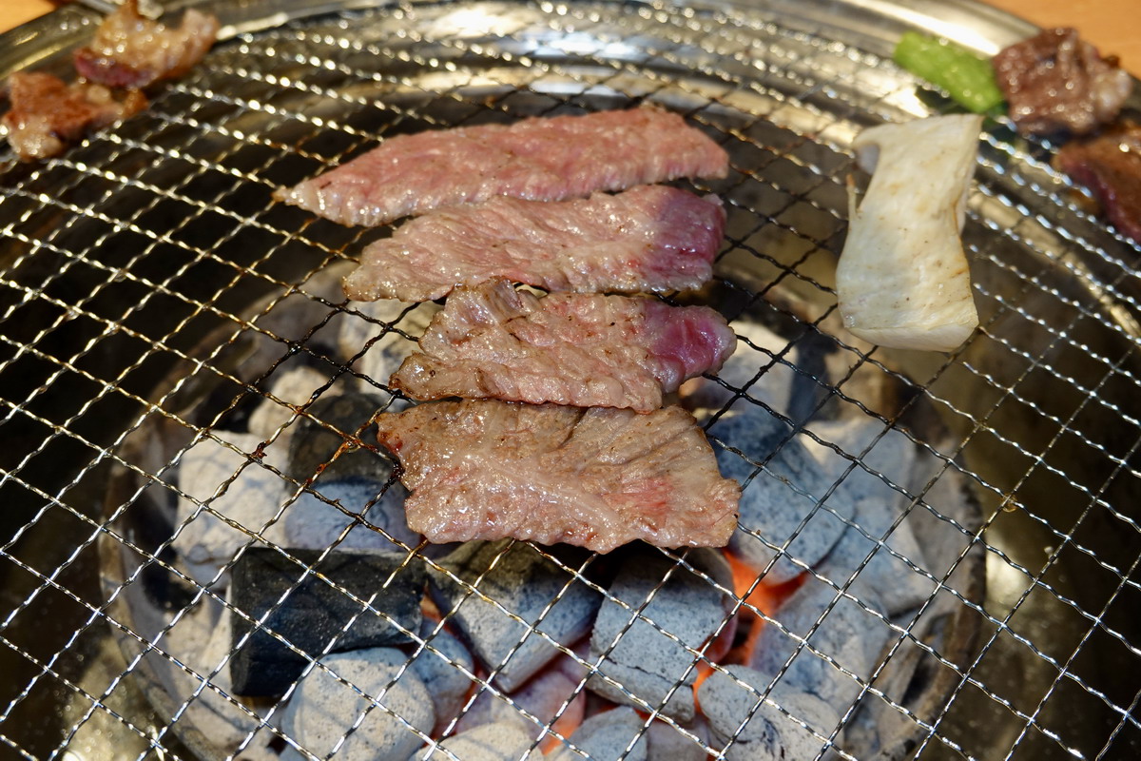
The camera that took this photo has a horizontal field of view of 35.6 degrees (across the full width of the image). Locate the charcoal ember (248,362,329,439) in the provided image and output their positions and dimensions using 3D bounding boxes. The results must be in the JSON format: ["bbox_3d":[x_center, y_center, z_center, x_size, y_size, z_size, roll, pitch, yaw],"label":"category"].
[{"bbox_3d":[-0.073,0.007,0.468,0.024,0.019,0.021,9,44,7],"label":"charcoal ember"}]

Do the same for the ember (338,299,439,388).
[{"bbox_3d":[-0.048,-0.011,0.482,0.031,0.022,0.024,-2,44,-4],"label":"ember"}]

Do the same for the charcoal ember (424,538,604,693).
[{"bbox_3d":[-0.013,0.052,0.405,0.033,0.022,0.027,-22,49,-22],"label":"charcoal ember"}]

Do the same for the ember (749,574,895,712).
[{"bbox_3d":[0.058,0.061,0.411,0.029,0.024,0.028,-12,46,-14],"label":"ember"}]

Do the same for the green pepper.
[{"bbox_3d":[0.102,-0.083,0.478,0.013,0.012,0.033,-34,54,-31],"label":"green pepper"}]

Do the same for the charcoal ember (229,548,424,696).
[{"bbox_3d":[-0.054,0.055,0.400,0.041,0.026,0.025,0,44,-2],"label":"charcoal ember"}]

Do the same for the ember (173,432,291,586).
[{"bbox_3d":[-0.082,0.032,0.436,0.026,0.028,0.032,-2,44,-4],"label":"ember"}]

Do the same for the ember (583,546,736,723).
[{"bbox_3d":[0.020,0.057,0.404,0.029,0.031,0.033,12,45,11],"label":"ember"}]

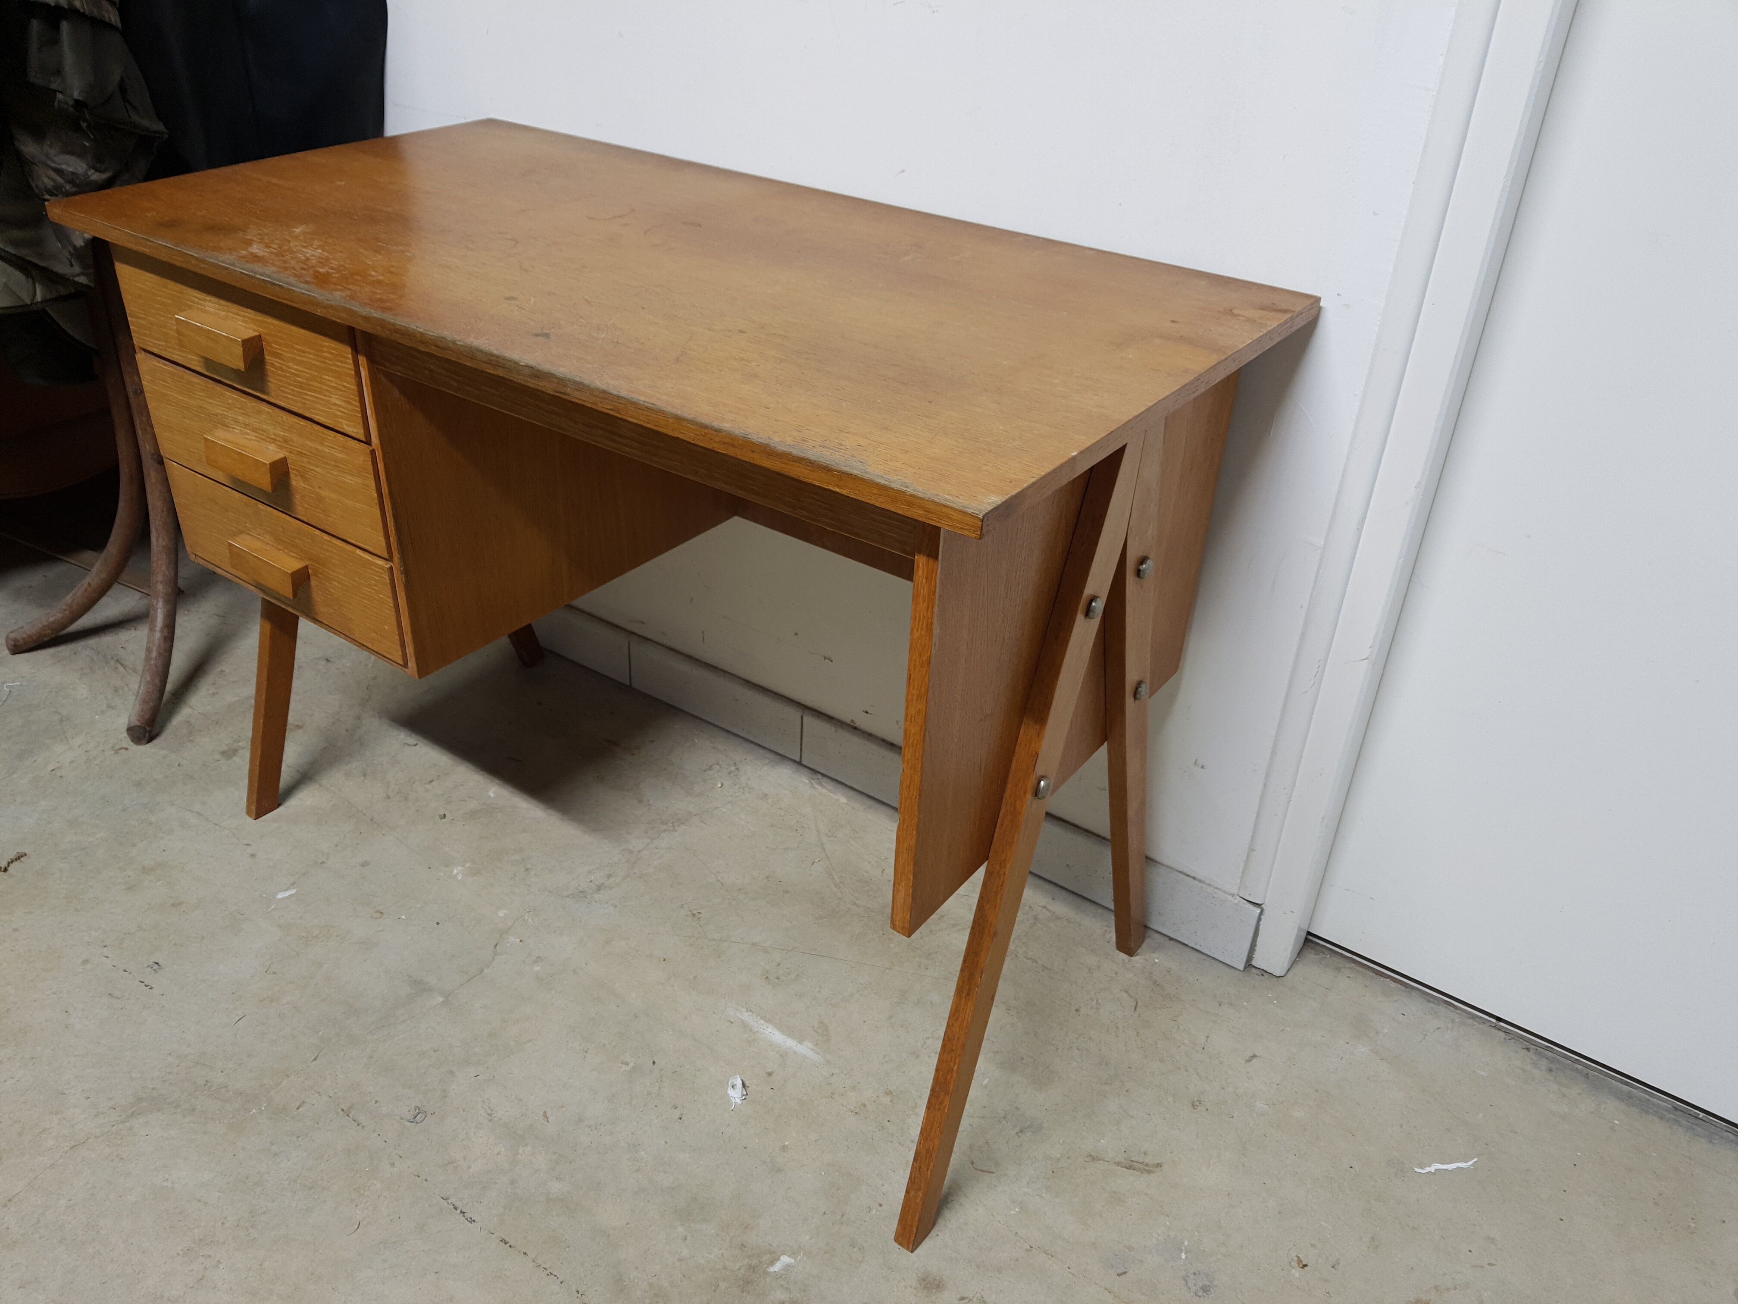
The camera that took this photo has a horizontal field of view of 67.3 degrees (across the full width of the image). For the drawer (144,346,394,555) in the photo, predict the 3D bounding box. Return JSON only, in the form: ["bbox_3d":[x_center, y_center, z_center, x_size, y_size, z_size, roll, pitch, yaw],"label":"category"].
[{"bbox_3d":[-0.460,-0.268,1.355,0.365,0.110,0.421,22,38,29],"label":"drawer"}]

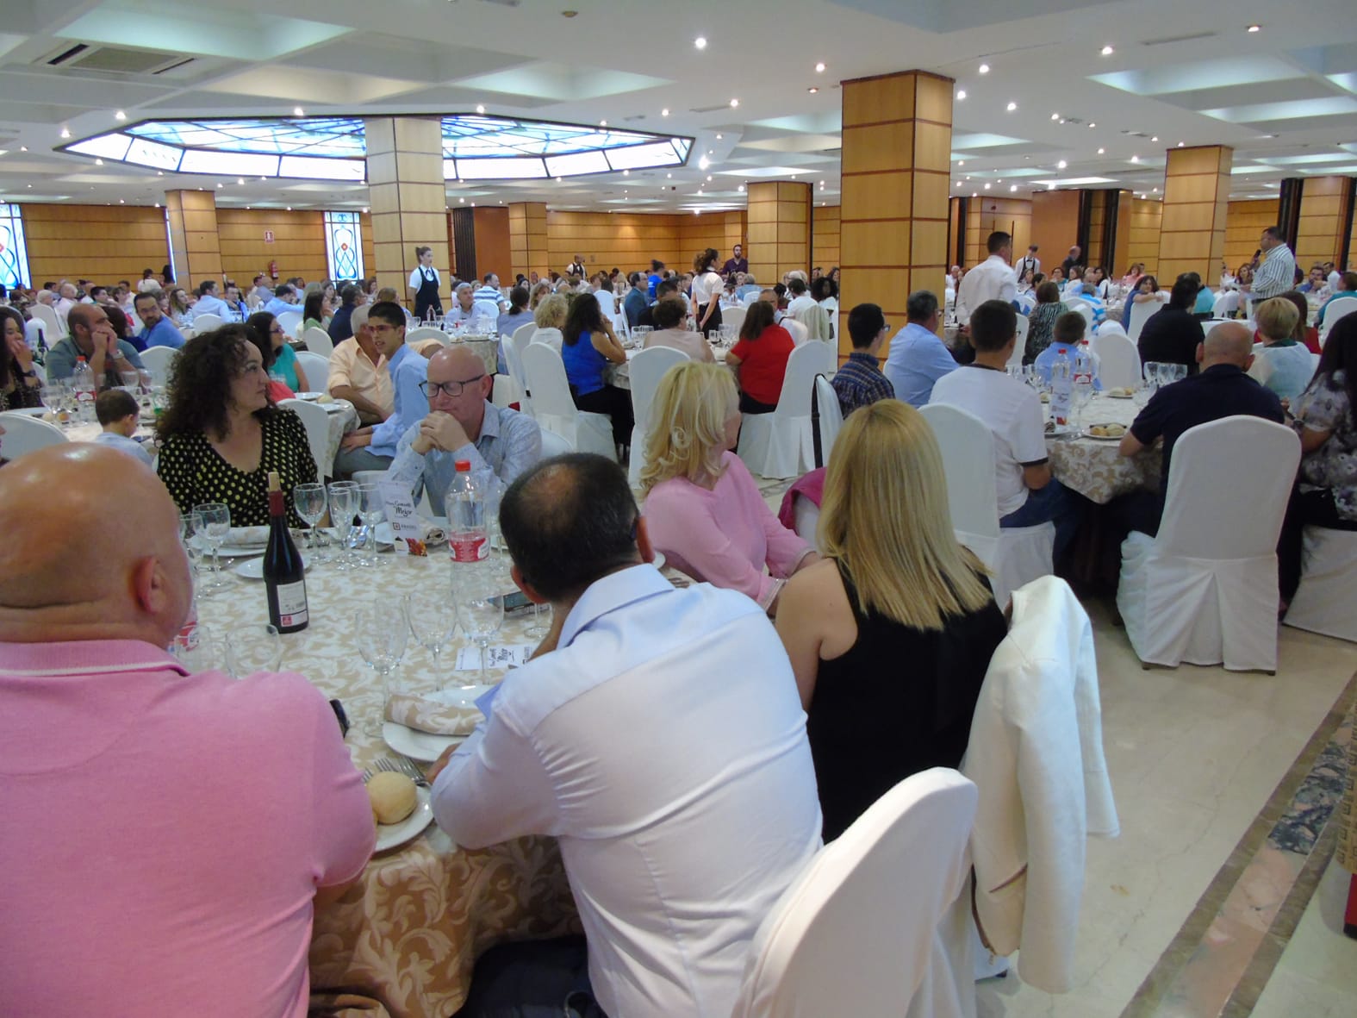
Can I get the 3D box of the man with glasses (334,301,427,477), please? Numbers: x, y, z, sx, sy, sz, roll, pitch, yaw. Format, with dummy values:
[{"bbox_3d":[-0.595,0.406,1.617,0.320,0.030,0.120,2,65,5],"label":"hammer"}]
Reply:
[{"bbox_3d":[-1.501,-0.327,4.788,0.740,1.337,0.480,-4,15,-13],"label":"man with glasses"}]

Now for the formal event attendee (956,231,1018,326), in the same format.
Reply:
[{"bbox_3d":[2.707,-1.566,8.640,0.550,1.740,0.360,8,17,31],"label":"formal event attendee"}]

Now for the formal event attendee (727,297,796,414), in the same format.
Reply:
[{"bbox_3d":[0.571,-0.877,7.103,0.540,1.220,0.720,-12,18,-39],"label":"formal event attendee"}]

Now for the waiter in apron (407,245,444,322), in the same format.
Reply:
[{"bbox_3d":[-2.816,-2.055,11.021,0.450,1.700,0.340,-11,17,-34],"label":"waiter in apron"}]

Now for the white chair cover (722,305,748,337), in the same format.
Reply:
[{"bbox_3d":[0.721,-2.138,12.664,0.460,0.950,0.530,-1,14,0],"label":"white chair cover"}]

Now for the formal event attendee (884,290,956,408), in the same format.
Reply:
[{"bbox_3d":[1.667,-0.745,6.311,0.800,1.282,0.500,-6,15,-17],"label":"formal event attendee"}]

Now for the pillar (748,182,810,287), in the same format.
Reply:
[{"bbox_3d":[1.867,-4.636,18.525,0.670,2.896,0.883,12,19,41],"label":"pillar"}]

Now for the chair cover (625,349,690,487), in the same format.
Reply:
[{"bbox_3d":[-0.068,-0.674,6.906,0.470,0.960,0.550,3,15,14],"label":"chair cover"}]

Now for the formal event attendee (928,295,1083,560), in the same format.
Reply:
[{"bbox_3d":[1.461,-0.270,4.417,0.770,1.314,0.500,-14,19,-40],"label":"formal event attendee"}]

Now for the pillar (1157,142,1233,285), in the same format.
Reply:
[{"bbox_3d":[8.972,-4.577,17.097,0.800,3.262,0.800,12,19,42],"label":"pillar"}]

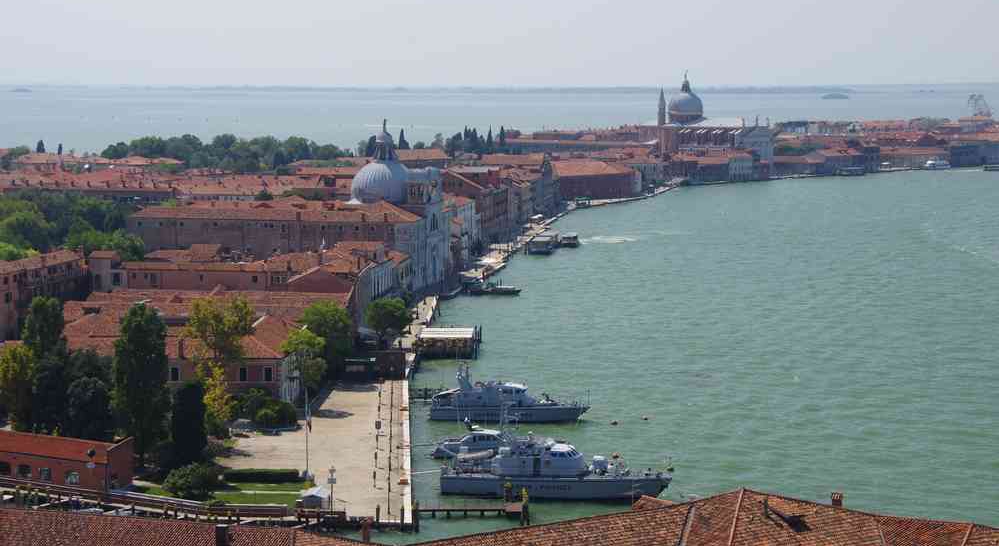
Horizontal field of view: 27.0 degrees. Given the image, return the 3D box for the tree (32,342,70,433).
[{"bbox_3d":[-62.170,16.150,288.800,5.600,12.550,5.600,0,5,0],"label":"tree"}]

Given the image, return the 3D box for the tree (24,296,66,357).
[{"bbox_3d":[-65.165,11.827,297.399,5.800,17.060,5.800,0,5,0],"label":"tree"}]

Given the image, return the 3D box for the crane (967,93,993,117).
[{"bbox_3d":[345.120,-109.640,1496.320,18.000,36.000,14.000,0,5,0],"label":"crane"}]

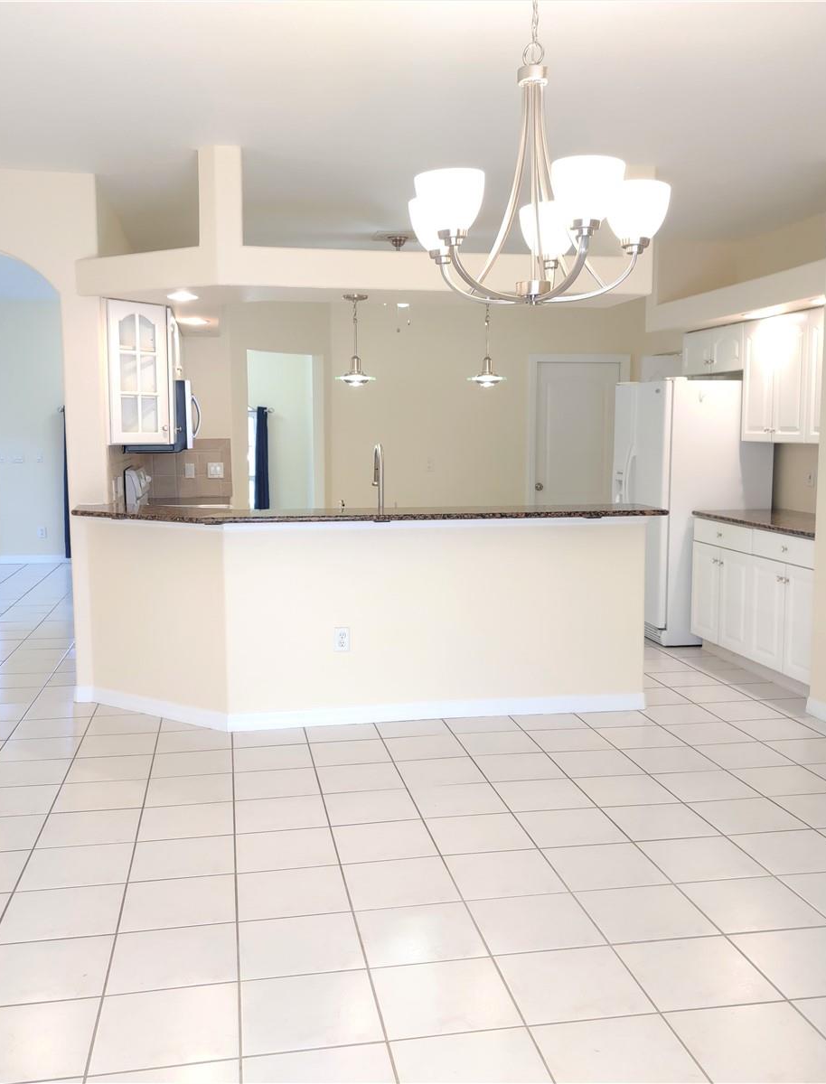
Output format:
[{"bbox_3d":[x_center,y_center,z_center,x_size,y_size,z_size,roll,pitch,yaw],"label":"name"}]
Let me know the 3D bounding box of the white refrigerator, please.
[{"bbox_3d":[1.924,-0.230,7.598,0.816,1.754,0.872,-1,7,-10],"label":"white refrigerator"}]

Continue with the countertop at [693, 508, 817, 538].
[{"bbox_3d":[2.289,-0.113,6.373,0.656,0.040,1.609,-1,7,-10],"label":"countertop"}]

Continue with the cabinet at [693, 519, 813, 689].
[{"bbox_3d":[2.302,0.320,6.429,0.633,0.834,1.617,-1,7,-10],"label":"cabinet"}]

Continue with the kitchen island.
[{"bbox_3d":[-0.274,0.354,5.606,2.974,1.067,0.976,-1,7,-10],"label":"kitchen island"}]

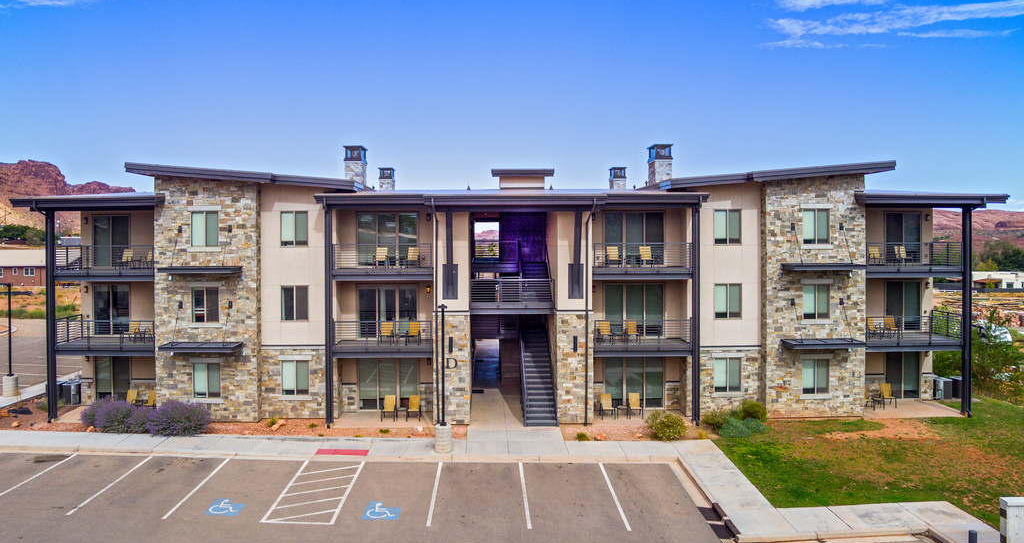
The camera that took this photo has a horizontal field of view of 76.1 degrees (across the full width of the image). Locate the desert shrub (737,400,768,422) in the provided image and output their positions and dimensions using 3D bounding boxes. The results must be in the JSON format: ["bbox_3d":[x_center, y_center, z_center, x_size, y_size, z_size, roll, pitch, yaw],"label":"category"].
[{"bbox_3d":[10.300,6.000,28.100,1.200,0.880,1.100,0,2,-1],"label":"desert shrub"}]

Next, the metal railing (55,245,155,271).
[{"bbox_3d":[-17.394,-0.594,28.899,4.220,1.100,2.000,0,2,-1],"label":"metal railing"}]

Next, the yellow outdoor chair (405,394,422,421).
[{"bbox_3d":[-4.375,6.041,29.100,0.660,0.980,0.760,0,2,-1],"label":"yellow outdoor chair"}]

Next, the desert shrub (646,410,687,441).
[{"bbox_3d":[6.084,5.908,25.600,1.600,1.080,1.400,0,2,-1],"label":"desert shrub"}]

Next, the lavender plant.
[{"bbox_3d":[-12.947,5.730,25.400,2.250,1.120,1.950,0,2,-1],"label":"lavender plant"}]

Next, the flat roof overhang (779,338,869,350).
[{"bbox_3d":[12.830,2.986,26.950,2.950,0.220,1.150,0,2,-1],"label":"flat roof overhang"}]

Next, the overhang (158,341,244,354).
[{"bbox_3d":[-12.596,3.091,26.642,2.977,0.277,0.970,0,2,-1],"label":"overhang"}]

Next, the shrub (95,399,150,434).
[{"bbox_3d":[-15.120,5.660,25.400,1.950,1.120,1.750,0,2,-1],"label":"shrub"}]

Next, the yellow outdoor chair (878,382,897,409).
[{"bbox_3d":[16.408,5.414,28.500,0.580,0.930,0.670,0,2,6],"label":"yellow outdoor chair"}]

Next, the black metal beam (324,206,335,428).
[{"bbox_3d":[-7.523,1.898,27.000,0.310,9.100,0.310,0,2,-1],"label":"black metal beam"}]

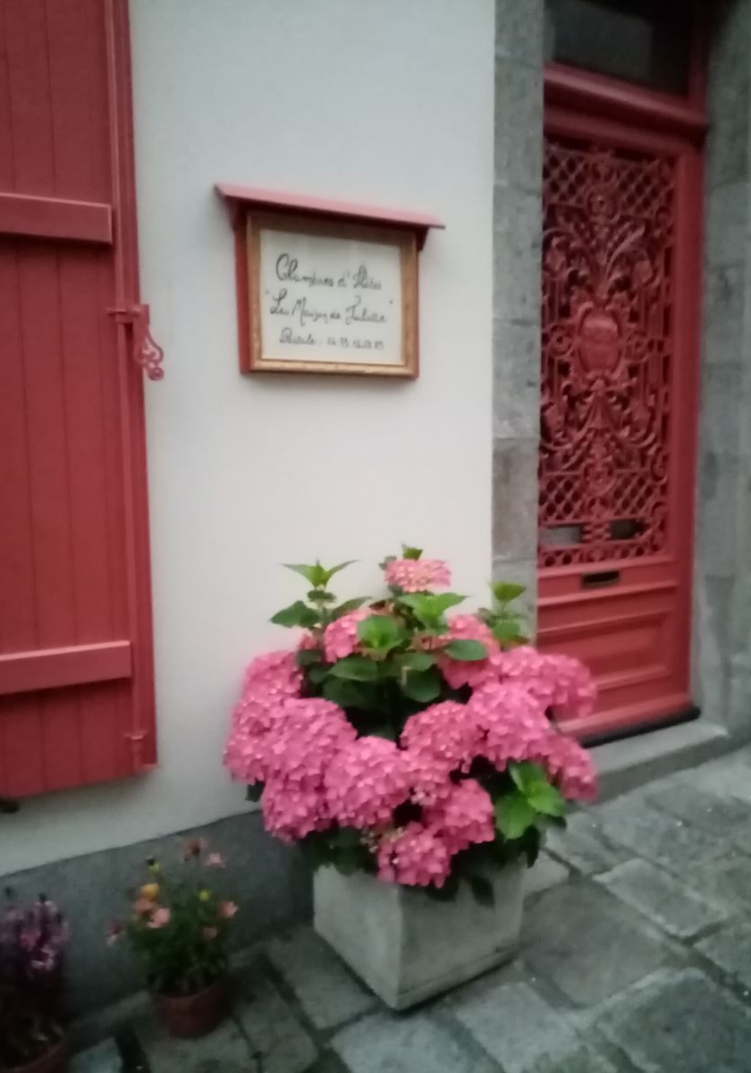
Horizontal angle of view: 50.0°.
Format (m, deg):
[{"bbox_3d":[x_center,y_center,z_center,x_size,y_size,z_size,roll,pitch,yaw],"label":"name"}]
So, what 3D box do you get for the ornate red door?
[{"bbox_3d":[0.871,-0.392,2.920,0.914,2.330,0.100,-4,7,-29],"label":"ornate red door"}]

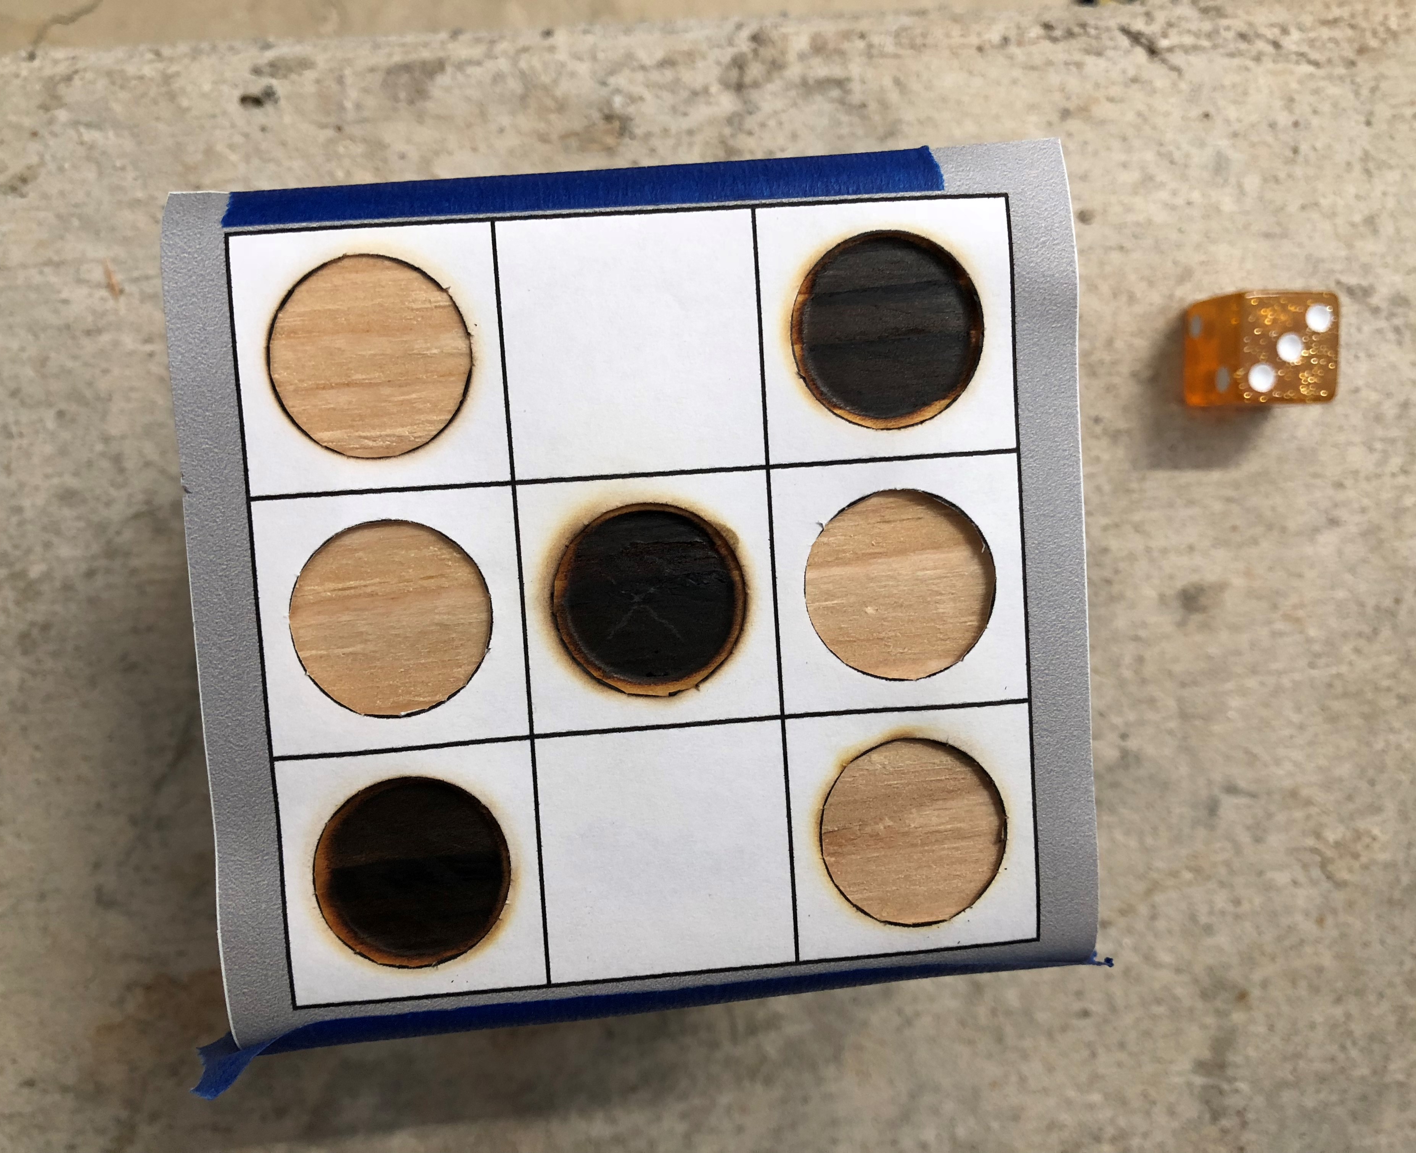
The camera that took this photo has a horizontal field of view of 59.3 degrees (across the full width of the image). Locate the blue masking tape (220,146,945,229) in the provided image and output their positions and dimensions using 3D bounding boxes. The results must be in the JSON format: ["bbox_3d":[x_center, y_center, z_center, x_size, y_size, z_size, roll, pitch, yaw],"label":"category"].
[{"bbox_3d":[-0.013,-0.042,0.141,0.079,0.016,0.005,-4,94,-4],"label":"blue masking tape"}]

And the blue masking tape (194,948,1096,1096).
[{"bbox_3d":[-0.006,0.049,0.149,0.104,0.018,0.007,-4,94,-4],"label":"blue masking tape"}]

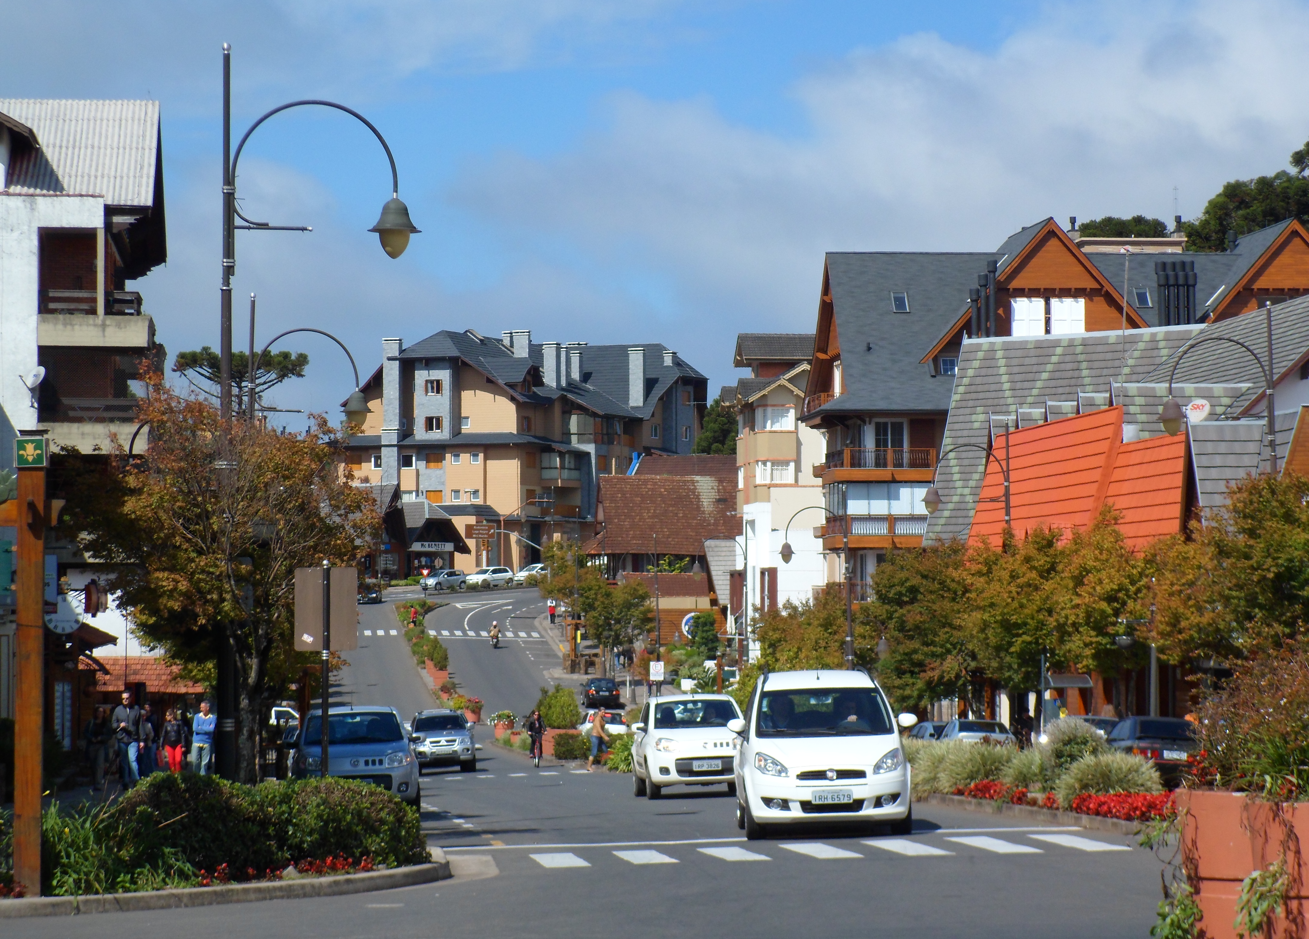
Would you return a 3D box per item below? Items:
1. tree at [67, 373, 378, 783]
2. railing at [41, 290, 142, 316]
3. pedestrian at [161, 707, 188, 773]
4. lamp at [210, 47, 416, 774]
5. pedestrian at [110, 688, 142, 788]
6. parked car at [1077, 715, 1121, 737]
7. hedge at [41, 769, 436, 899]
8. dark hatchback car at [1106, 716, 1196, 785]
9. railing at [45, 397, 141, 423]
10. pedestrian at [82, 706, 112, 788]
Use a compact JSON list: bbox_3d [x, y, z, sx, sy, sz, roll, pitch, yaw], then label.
[{"bbox_3d":[-5.550,1.460,50.500,4.000,5.400,3.900,0,-2,0],"label":"tree"},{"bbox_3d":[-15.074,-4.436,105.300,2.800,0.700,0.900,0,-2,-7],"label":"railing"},{"bbox_3d":[-10.001,5.789,82.000,0.550,1.610,0.360,0,-2,-2],"label":"pedestrian"},{"bbox_3d":[-4.450,-0.550,52.200,2.720,10.100,0.700,0,-3,-7],"label":"lamp"},{"bbox_3d":[-9.200,4.720,68.600,0.560,1.800,0.500,0,-3,-3],"label":"pedestrian"},{"bbox_3d":[8.630,5.730,80.000,1.680,1.470,4.000,0,-2,-2],"label":"parked car"},{"bbox_3d":[-3.450,2.900,31.800,2.950,0.870,1.700,1,-3,-14],"label":"hedge"},{"bbox_3d":[8.930,5.070,70.000,1.670,1.360,4.260,0,-3,-2],"label":"dark hatchback car"},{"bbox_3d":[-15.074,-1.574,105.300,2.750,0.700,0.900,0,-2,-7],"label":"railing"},{"bbox_3d":[-10.120,5.070,71.500,0.520,1.550,0.400,0,-3,-3],"label":"pedestrian"}]

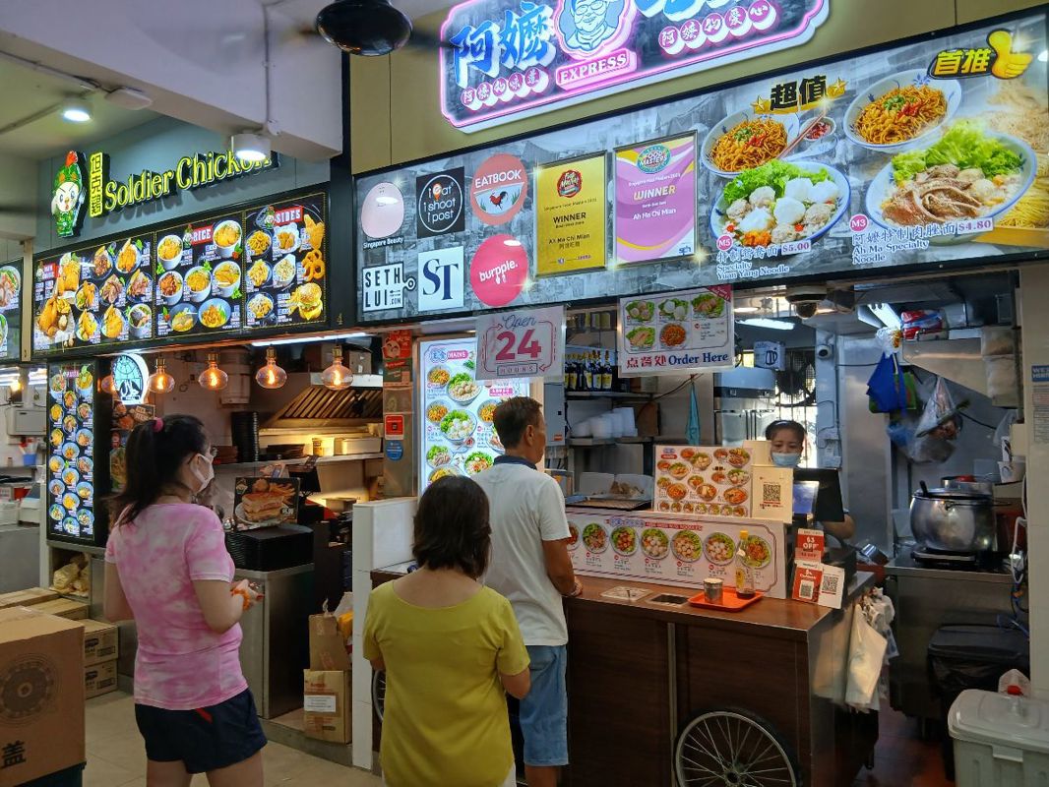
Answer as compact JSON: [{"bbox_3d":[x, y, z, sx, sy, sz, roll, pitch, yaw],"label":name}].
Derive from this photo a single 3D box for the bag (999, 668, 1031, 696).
[{"bbox_3d":[1.618,0.963,2.600,0.120,0.130,0.120,-2,-2,34],"label":"bag"}]

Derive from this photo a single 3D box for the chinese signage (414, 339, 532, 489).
[{"bbox_3d":[-0.235,0.168,3.658,0.645,0.860,0.040,-2,-2,34],"label":"chinese signage"}]

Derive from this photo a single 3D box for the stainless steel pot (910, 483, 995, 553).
[{"bbox_3d":[2.322,0.685,4.270,0.420,0.330,0.420,-2,-2,34],"label":"stainless steel pot"}]

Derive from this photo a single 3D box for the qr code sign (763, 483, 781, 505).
[{"bbox_3d":[0.948,0.383,3.020,0.076,0.083,0.010,-2,-12,34],"label":"qr code sign"}]

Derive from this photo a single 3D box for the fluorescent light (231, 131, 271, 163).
[{"bbox_3d":[-1.331,-1.196,3.840,0.175,0.095,0.175,-1,-1,0],"label":"fluorescent light"}]

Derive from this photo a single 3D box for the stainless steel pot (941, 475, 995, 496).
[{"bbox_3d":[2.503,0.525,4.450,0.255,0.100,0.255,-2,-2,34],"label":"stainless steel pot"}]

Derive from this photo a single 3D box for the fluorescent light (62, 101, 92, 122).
[{"bbox_3d":[-2.735,-1.730,4.820,0.165,0.092,0.165,-2,-2,34],"label":"fluorescent light"}]

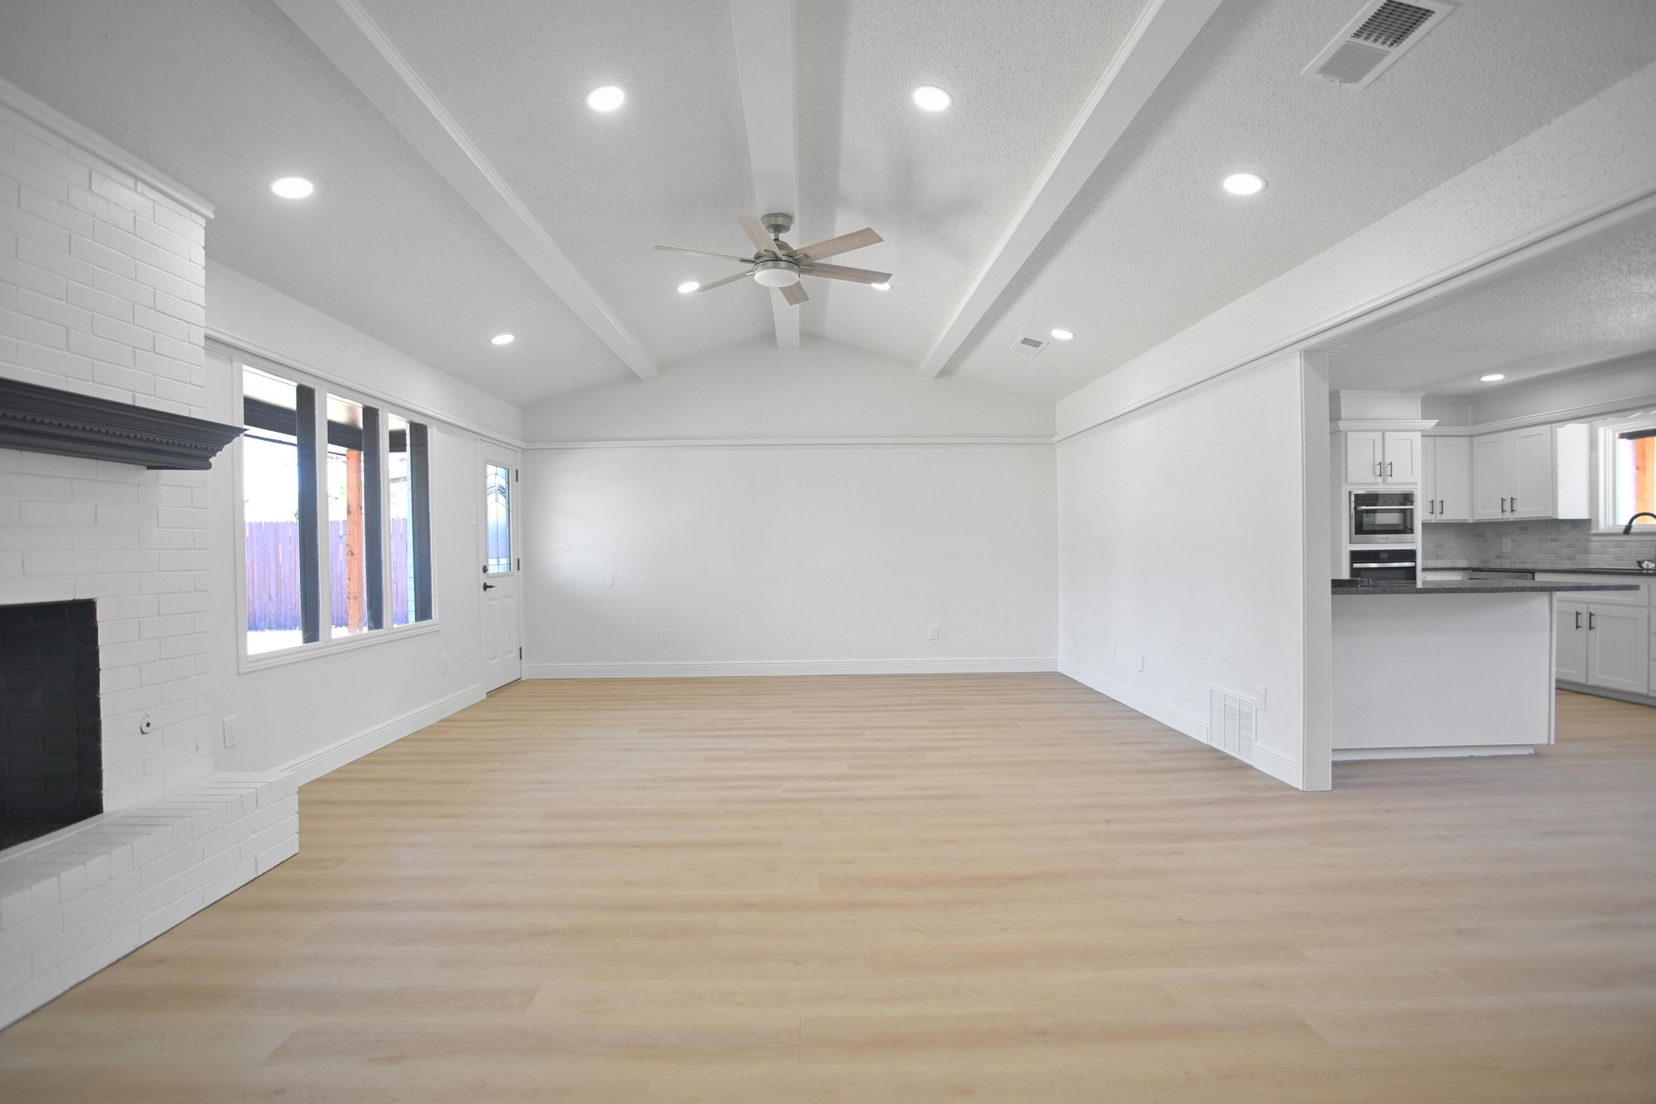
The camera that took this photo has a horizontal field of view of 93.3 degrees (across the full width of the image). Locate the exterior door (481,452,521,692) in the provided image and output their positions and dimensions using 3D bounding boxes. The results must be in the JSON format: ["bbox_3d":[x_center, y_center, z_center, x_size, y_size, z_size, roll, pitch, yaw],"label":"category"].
[{"bbox_3d":[-2.780,0.125,6.618,0.050,2.040,0.770,-1,1,-2],"label":"exterior door"}]

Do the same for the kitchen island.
[{"bbox_3d":[3.367,0.650,4.471,1.890,0.920,0.640,-1,1,-2],"label":"kitchen island"}]

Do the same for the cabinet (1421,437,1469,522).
[{"bbox_3d":[5.408,-0.645,7.120,0.633,0.774,0.330,-1,0,-2],"label":"cabinet"}]

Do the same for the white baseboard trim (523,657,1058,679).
[{"bbox_3d":[-0.323,1.059,7.122,4.865,0.136,0.020,-1,0,-1],"label":"white baseboard trim"}]

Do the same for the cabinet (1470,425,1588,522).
[{"bbox_3d":[5.945,-0.648,6.650,0.320,0.750,0.790,-1,1,-2],"label":"cabinet"}]

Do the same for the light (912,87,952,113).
[{"bbox_3d":[0.420,-1.817,3.137,0.168,0.030,0.168,15,0,-2],"label":"light"}]

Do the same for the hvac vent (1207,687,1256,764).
[{"bbox_3d":[2.217,0.942,4.310,0.030,0.356,0.468,-1,1,-2],"label":"hvac vent"}]

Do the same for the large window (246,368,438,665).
[{"bbox_3d":[-2.714,-0.191,4.505,0.090,1.345,1.770,-1,1,-2],"label":"large window"}]

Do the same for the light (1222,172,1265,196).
[{"bbox_3d":[1.666,-1.472,3.132,0.168,0.030,0.168,15,0,-2],"label":"light"}]

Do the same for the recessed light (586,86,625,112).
[{"bbox_3d":[-0.886,-1.808,3.122,0.168,0.030,0.168,-16,1,-2],"label":"recessed light"}]

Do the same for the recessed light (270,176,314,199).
[{"bbox_3d":[-2.127,-1.444,3.106,0.168,0.030,0.168,-16,1,-2],"label":"recessed light"}]

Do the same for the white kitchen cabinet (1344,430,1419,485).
[{"bbox_3d":[4.709,-0.802,6.958,0.670,0.469,0.610,-1,0,-2],"label":"white kitchen cabinet"}]

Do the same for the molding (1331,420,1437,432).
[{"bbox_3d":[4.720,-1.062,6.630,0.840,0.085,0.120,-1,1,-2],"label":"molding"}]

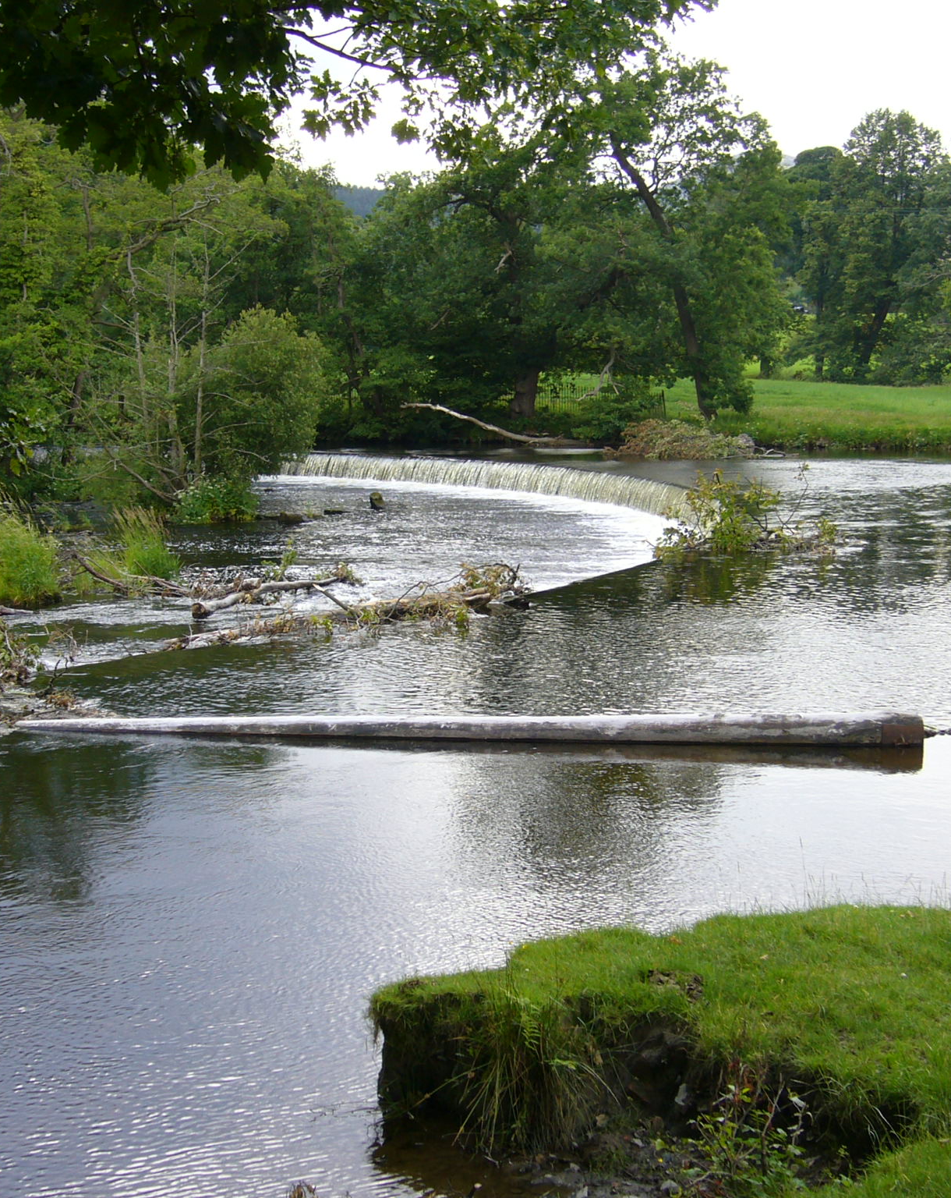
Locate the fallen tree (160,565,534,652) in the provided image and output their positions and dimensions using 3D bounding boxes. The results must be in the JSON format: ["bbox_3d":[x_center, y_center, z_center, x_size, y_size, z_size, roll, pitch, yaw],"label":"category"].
[{"bbox_3d":[-1.700,-0.015,29.928,1.400,0.800,6.900,4,7,40],"label":"fallen tree"}]

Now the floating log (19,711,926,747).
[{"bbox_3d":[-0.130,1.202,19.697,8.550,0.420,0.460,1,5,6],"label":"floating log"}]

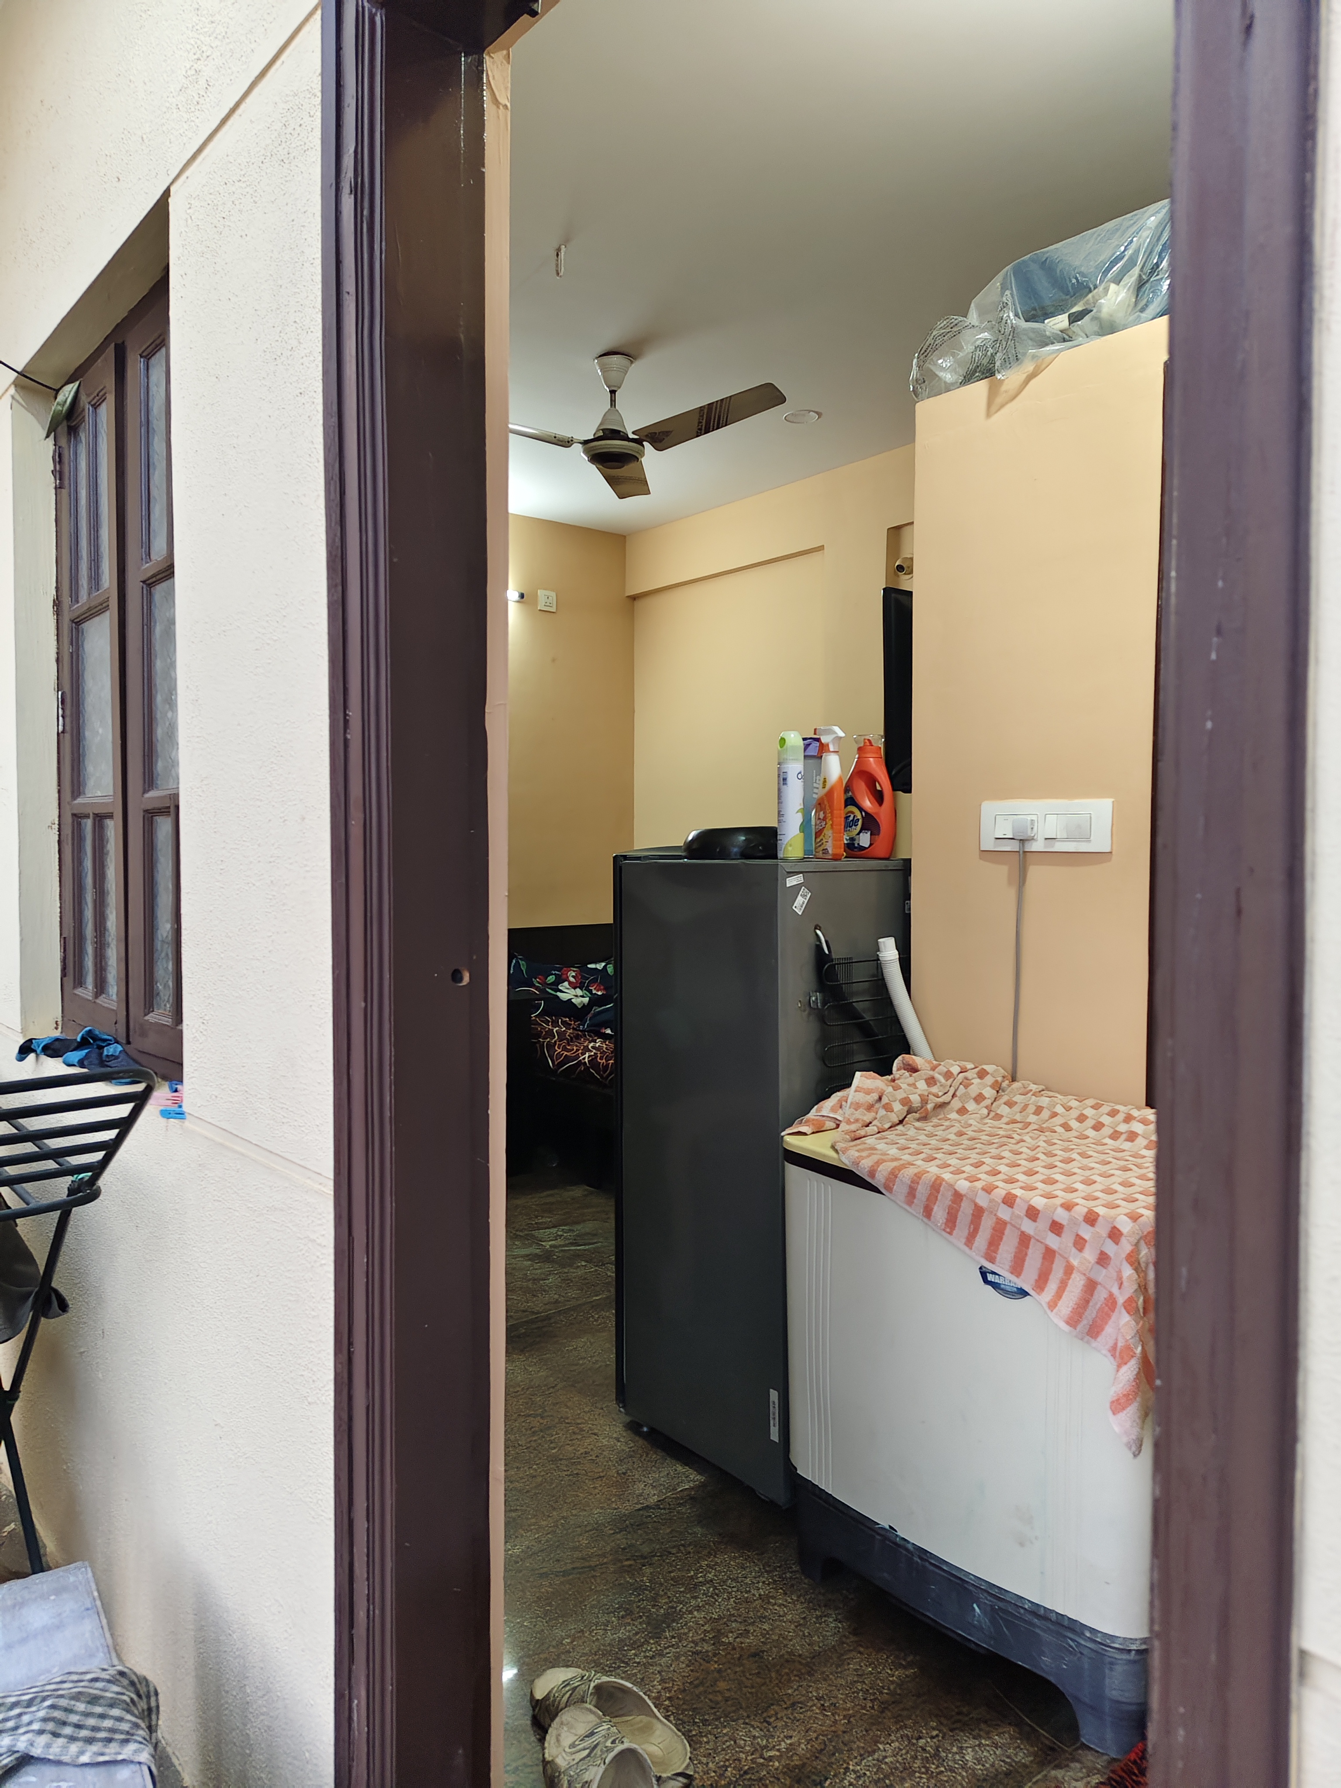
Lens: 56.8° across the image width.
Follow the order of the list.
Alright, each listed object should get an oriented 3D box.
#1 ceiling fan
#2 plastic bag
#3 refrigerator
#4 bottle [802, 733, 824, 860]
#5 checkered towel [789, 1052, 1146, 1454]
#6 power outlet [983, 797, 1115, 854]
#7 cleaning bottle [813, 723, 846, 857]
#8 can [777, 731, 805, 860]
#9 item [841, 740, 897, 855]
[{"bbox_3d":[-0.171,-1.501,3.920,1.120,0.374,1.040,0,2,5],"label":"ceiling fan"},{"bbox_3d":[0.765,-1.081,2.341,0.380,0.260,0.660,-1,2,-40],"label":"plastic bag"},{"bbox_3d":[0.266,0.541,2.665,0.540,1.230,0.564,-1,2,-38],"label":"refrigerator"},{"bbox_3d":[0.285,-0.189,2.480,0.055,0.245,0.055,0,2,0],"label":"bottle"},{"bbox_3d":[0.558,0.525,1.973,0.390,0.415,0.742,-1,2,-40],"label":"checkered towel"},{"bbox_3d":[0.656,-0.120,2.200,0.022,0.090,0.267,-1,2,-40],"label":"power outlet"},{"bbox_3d":[0.311,-0.196,2.424,0.048,0.262,0.083,-1,2,-35],"label":"cleaning bottle"},{"bbox_3d":[0.231,-0.188,2.374,0.052,0.248,0.052,0,2,0],"label":"can"},{"bbox_3d":[0.408,-0.192,2.537,0.108,0.248,0.068,1,2,28],"label":"item"}]

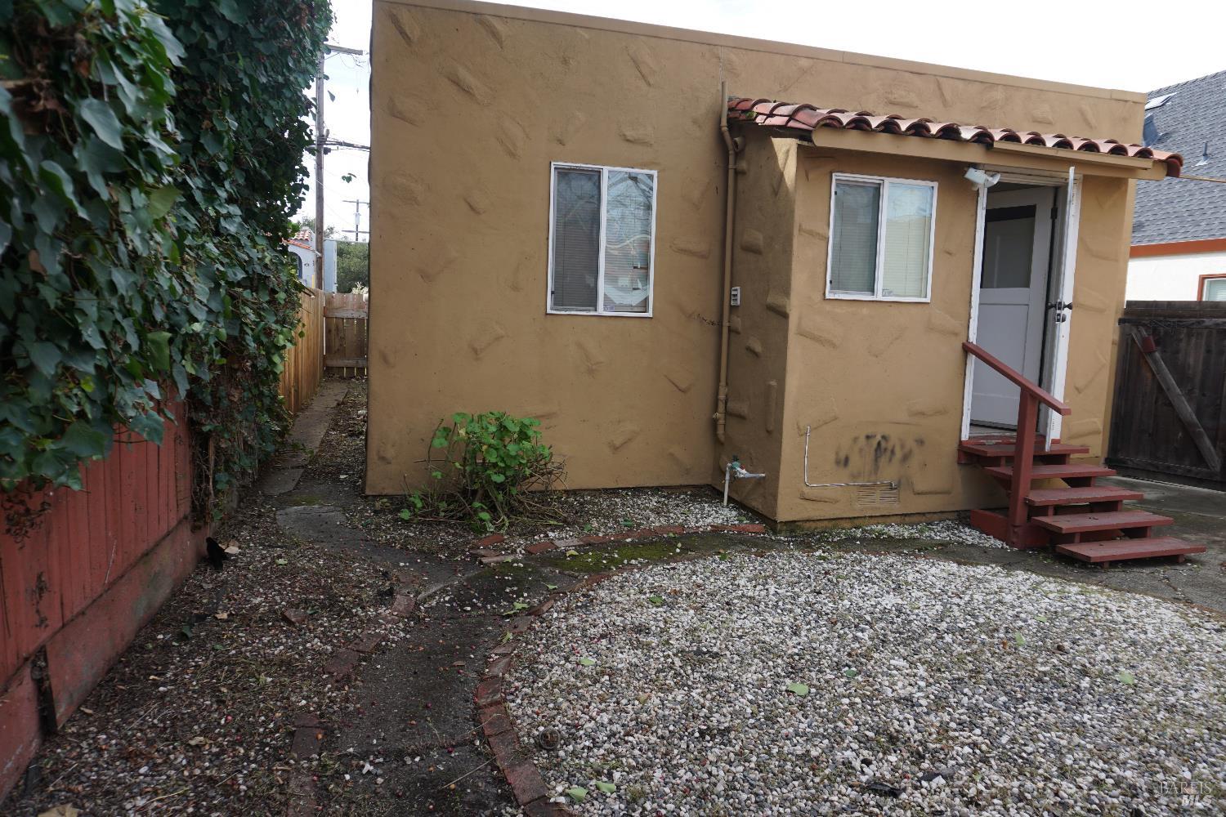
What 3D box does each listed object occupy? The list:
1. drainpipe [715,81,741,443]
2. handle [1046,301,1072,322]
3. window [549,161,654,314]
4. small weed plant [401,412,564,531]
[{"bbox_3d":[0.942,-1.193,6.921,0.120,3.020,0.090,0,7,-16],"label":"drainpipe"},{"bbox_3d":[3.283,-0.715,6.005,0.170,0.155,0.075,5,8,28],"label":"handle"},{"bbox_3d":[-0.082,-1.395,6.860,0.925,1.230,0.080,0,7,-16],"label":"window"},{"bbox_3d":[-0.980,0.429,6.294,1.180,0.790,0.800,0,7,-16],"label":"small weed plant"}]

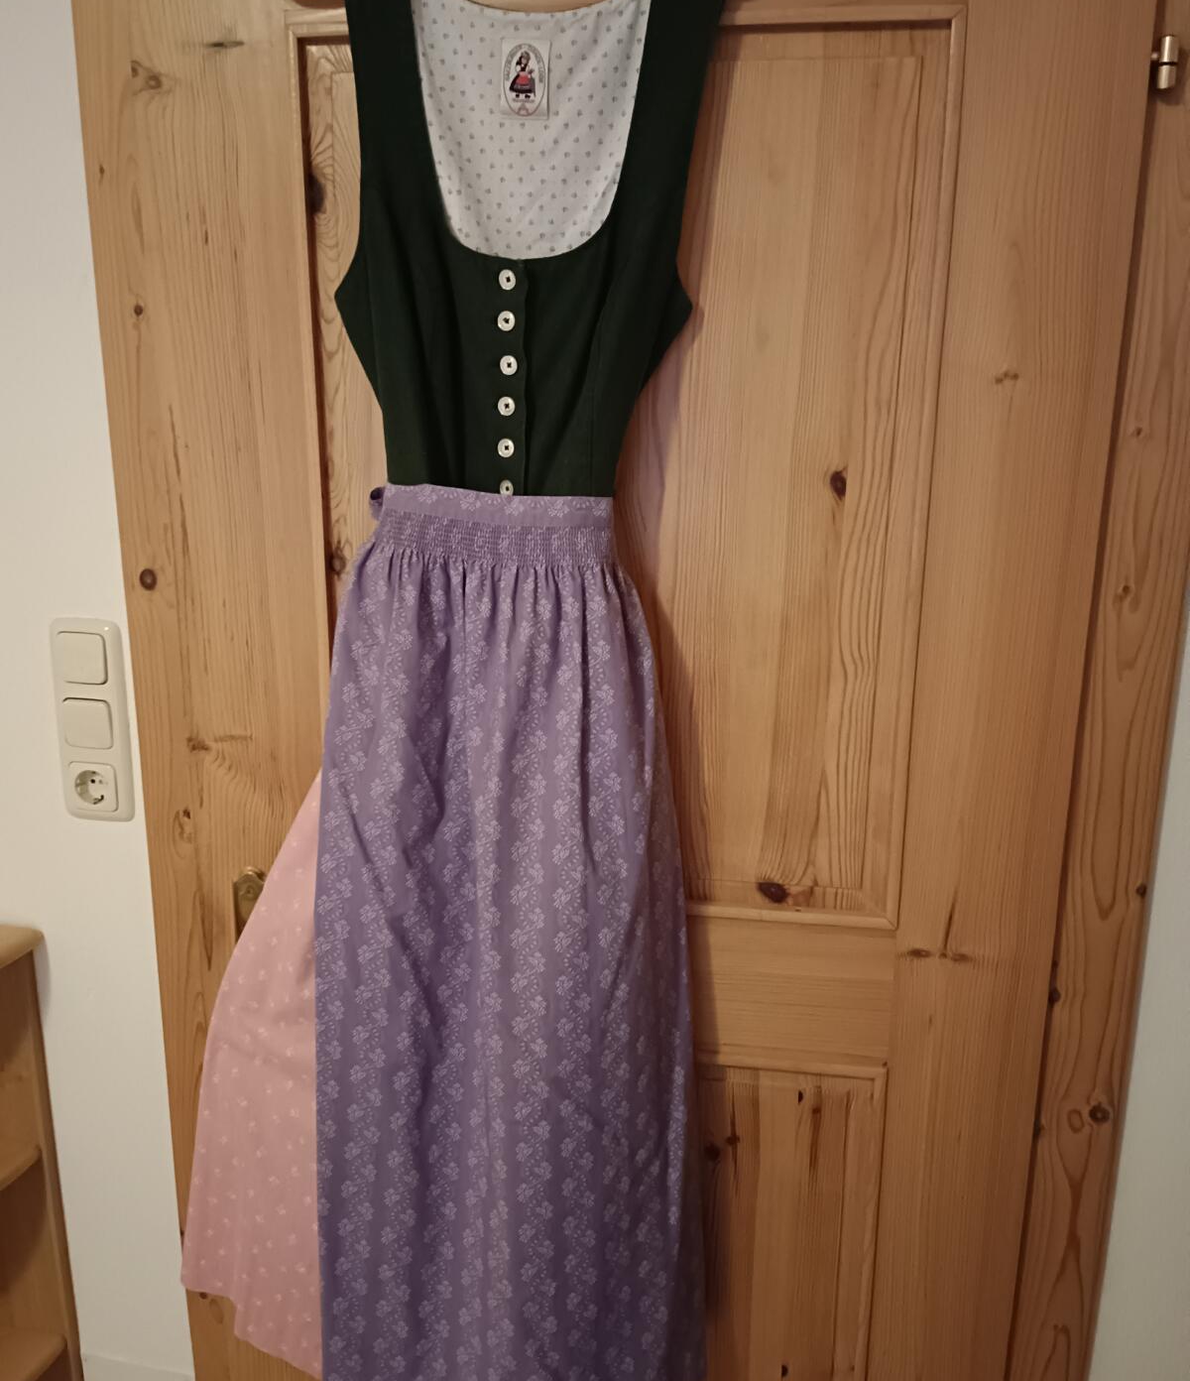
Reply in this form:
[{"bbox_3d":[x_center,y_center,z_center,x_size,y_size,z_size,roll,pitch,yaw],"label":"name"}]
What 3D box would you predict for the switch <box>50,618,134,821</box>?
[{"bbox_3d":[-0.526,0.030,1.247,0.082,0.222,0.013,3,14,8],"label":"switch"}]

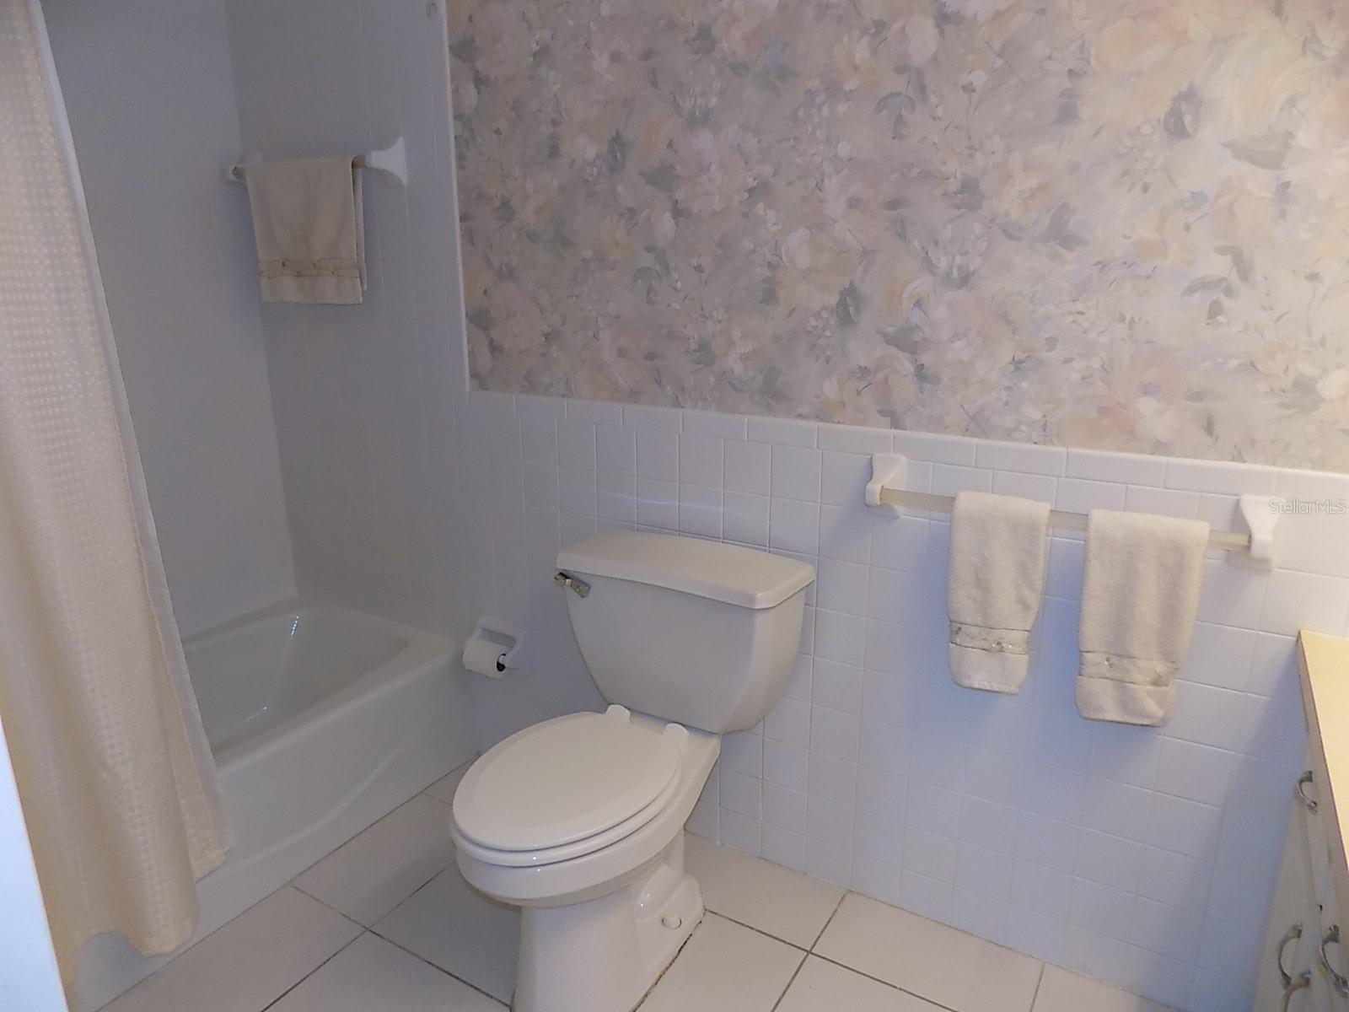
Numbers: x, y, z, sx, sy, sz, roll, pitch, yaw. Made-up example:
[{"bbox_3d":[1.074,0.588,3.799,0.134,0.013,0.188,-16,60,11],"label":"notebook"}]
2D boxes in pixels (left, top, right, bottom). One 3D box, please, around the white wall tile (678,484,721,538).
[{"bbox_3d":[0.058,0.014,1.956,0.108,0.108,0.008,9,17,29],"label":"white wall tile"}]

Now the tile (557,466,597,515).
[{"bbox_3d":[-0.229,-0.035,2.108,0.108,0.108,0.009,9,18,30],"label":"tile"}]

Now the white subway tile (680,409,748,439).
[{"bbox_3d":[0.084,-0.172,1.878,0.152,0.052,0.010,9,18,30],"label":"white subway tile"}]

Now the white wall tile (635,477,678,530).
[{"bbox_3d":[-0.035,-0.002,2.009,0.108,0.108,0.010,9,18,29],"label":"white wall tile"}]

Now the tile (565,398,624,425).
[{"bbox_3d":[-0.178,-0.214,2.028,0.152,0.052,0.010,9,18,30],"label":"tile"}]

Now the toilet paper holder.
[{"bbox_3d":[-0.478,0.379,2.323,0.156,0.130,0.093,9,18,29],"label":"toilet paper holder"}]

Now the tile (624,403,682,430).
[{"bbox_3d":[-0.048,-0.195,1.953,0.152,0.052,0.010,9,18,30],"label":"tile"}]

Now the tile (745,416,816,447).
[{"bbox_3d":[0.217,-0.148,1.813,0.151,0.049,0.010,9,17,29],"label":"tile"}]

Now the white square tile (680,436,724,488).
[{"bbox_3d":[0.059,-0.093,1.927,0.108,0.108,0.010,9,18,29],"label":"white square tile"}]

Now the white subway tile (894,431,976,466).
[{"bbox_3d":[0.482,-0.106,1.662,0.151,0.049,0.010,9,17,29],"label":"white subway tile"}]

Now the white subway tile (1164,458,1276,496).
[{"bbox_3d":[0.870,-0.047,1.428,0.152,0.052,0.010,9,18,30],"label":"white subway tile"}]

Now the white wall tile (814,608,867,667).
[{"bbox_3d":[0.342,0.270,1.851,0.108,0.108,0.008,9,17,29],"label":"white wall tile"}]

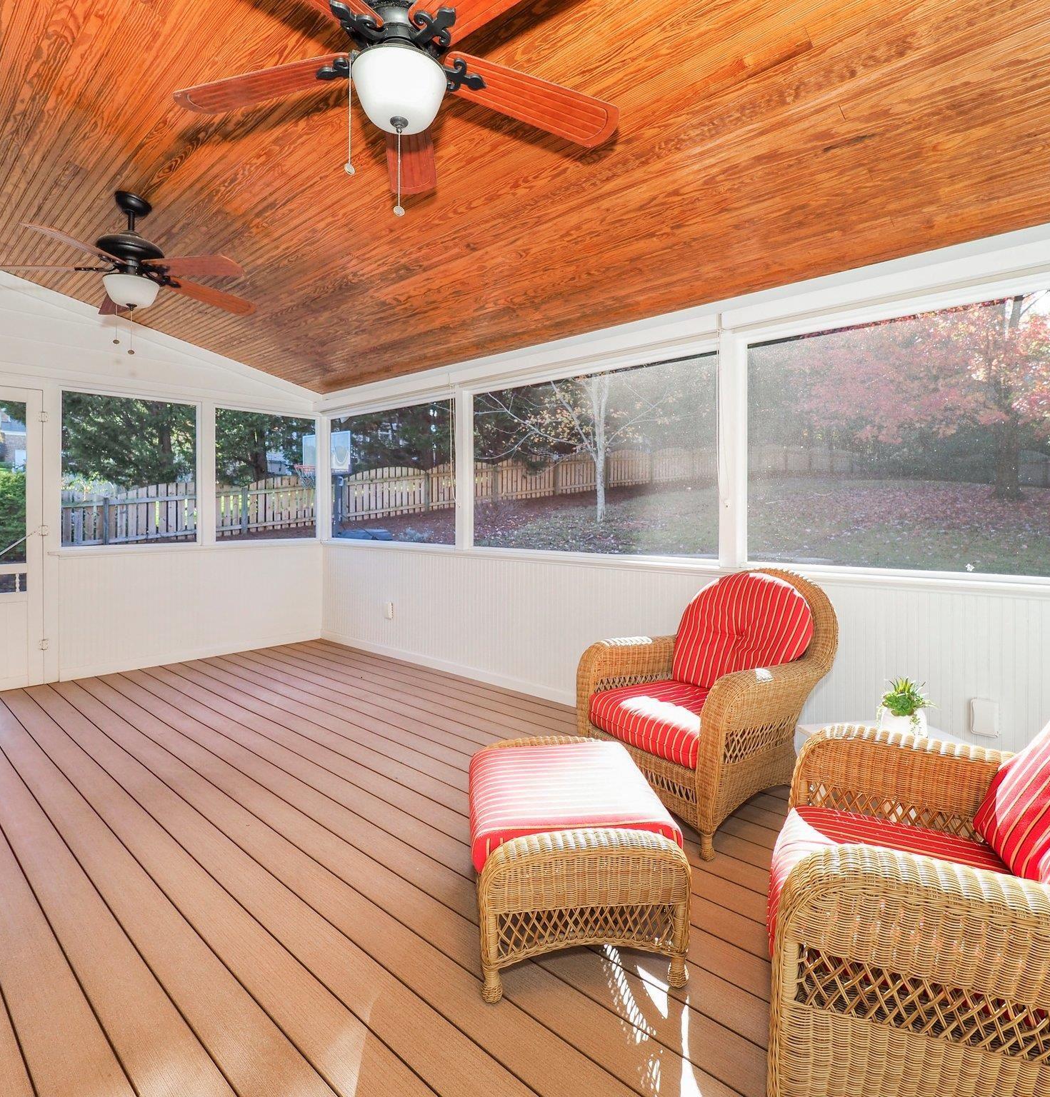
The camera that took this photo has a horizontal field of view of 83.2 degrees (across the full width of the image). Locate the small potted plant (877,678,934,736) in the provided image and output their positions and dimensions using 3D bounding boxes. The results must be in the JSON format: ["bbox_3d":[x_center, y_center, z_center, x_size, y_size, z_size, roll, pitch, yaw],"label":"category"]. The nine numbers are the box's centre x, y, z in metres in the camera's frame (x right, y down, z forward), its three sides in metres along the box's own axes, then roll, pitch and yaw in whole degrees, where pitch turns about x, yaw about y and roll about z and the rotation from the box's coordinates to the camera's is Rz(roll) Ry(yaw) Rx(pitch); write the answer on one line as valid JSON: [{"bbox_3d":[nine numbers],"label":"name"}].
[{"bbox_3d":[1.331,0.580,2.065,0.170,0.220,0.170,3,4,33],"label":"small potted plant"}]

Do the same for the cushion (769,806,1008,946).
[{"bbox_3d":[0.834,0.781,1.201,0.590,0.150,0.560,2,3,27],"label":"cushion"}]

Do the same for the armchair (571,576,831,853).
[{"bbox_3d":[0.829,0.616,2.671,0.860,0.975,0.770,-1,4,-34],"label":"armchair"}]

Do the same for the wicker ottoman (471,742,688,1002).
[{"bbox_3d":[0.120,0.921,1.836,0.560,0.440,0.630,0,3,-7],"label":"wicker ottoman"}]

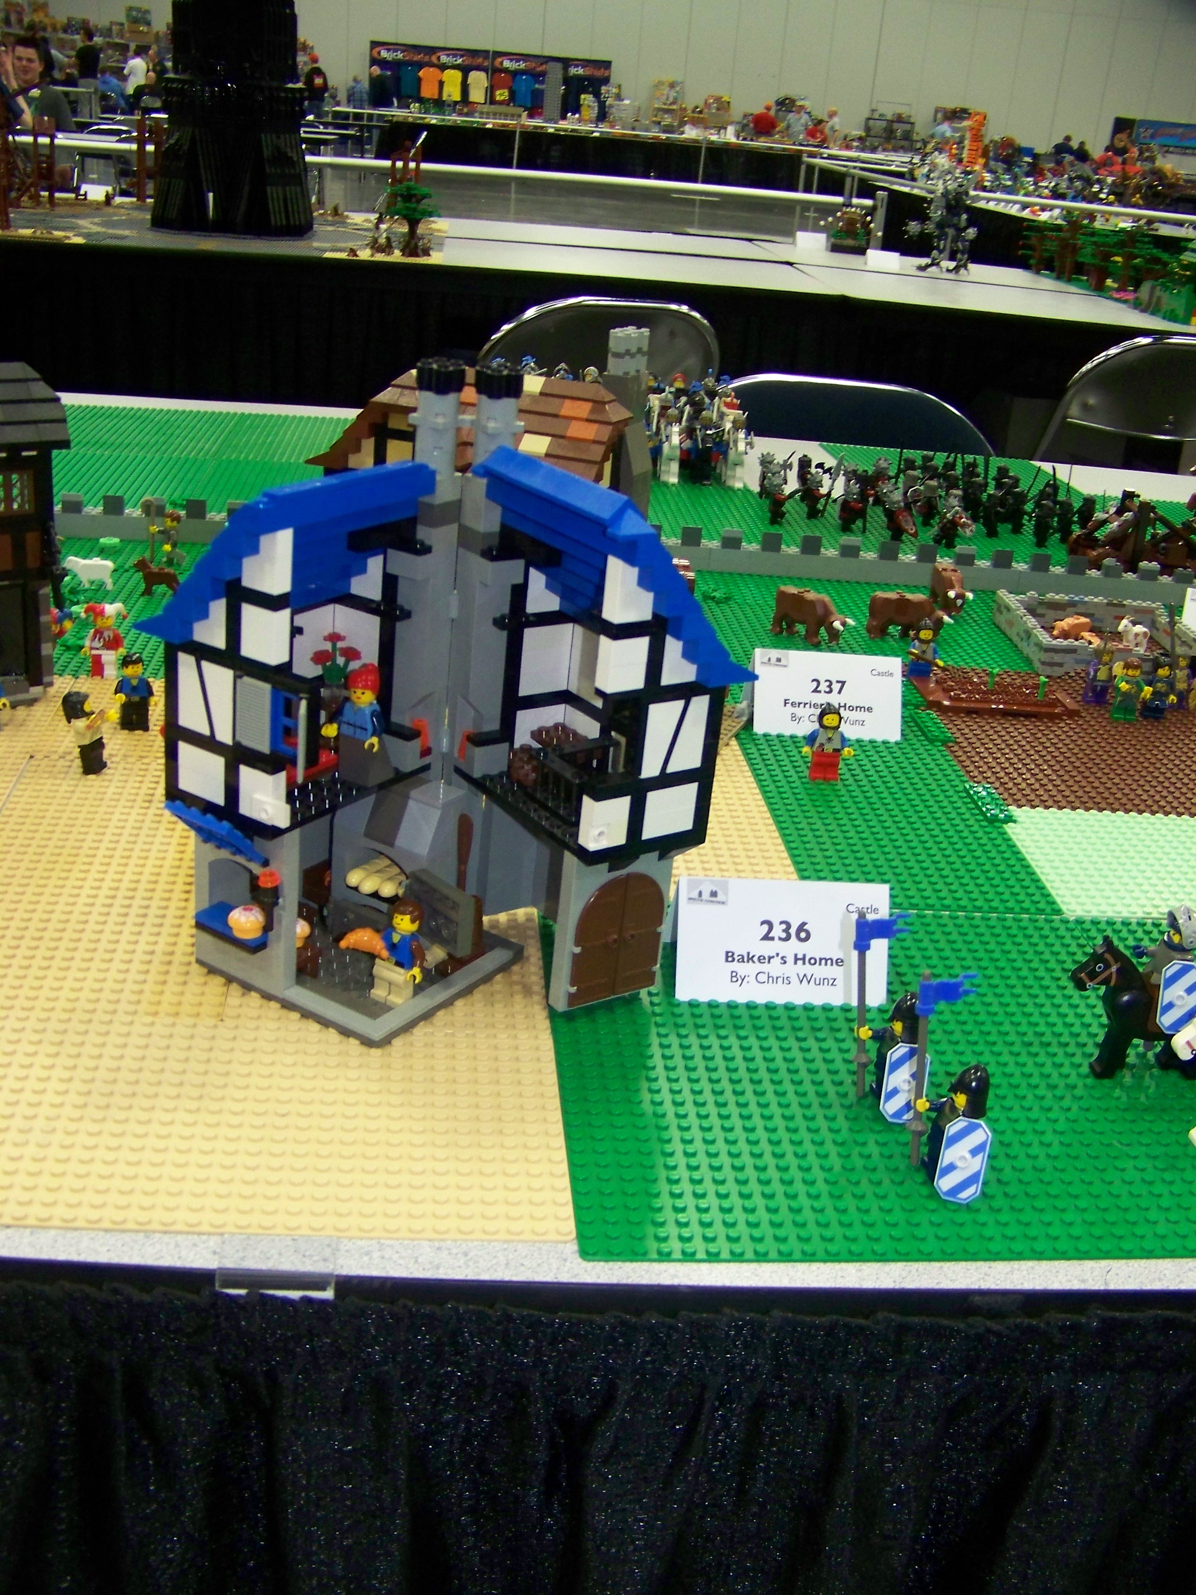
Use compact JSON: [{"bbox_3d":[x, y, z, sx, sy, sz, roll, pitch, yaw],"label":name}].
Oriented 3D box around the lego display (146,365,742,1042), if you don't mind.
[{"bbox_3d":[-0.059,-0.046,0.649,0.236,0.243,0.152,4,23,-4],"label":"lego display"}]

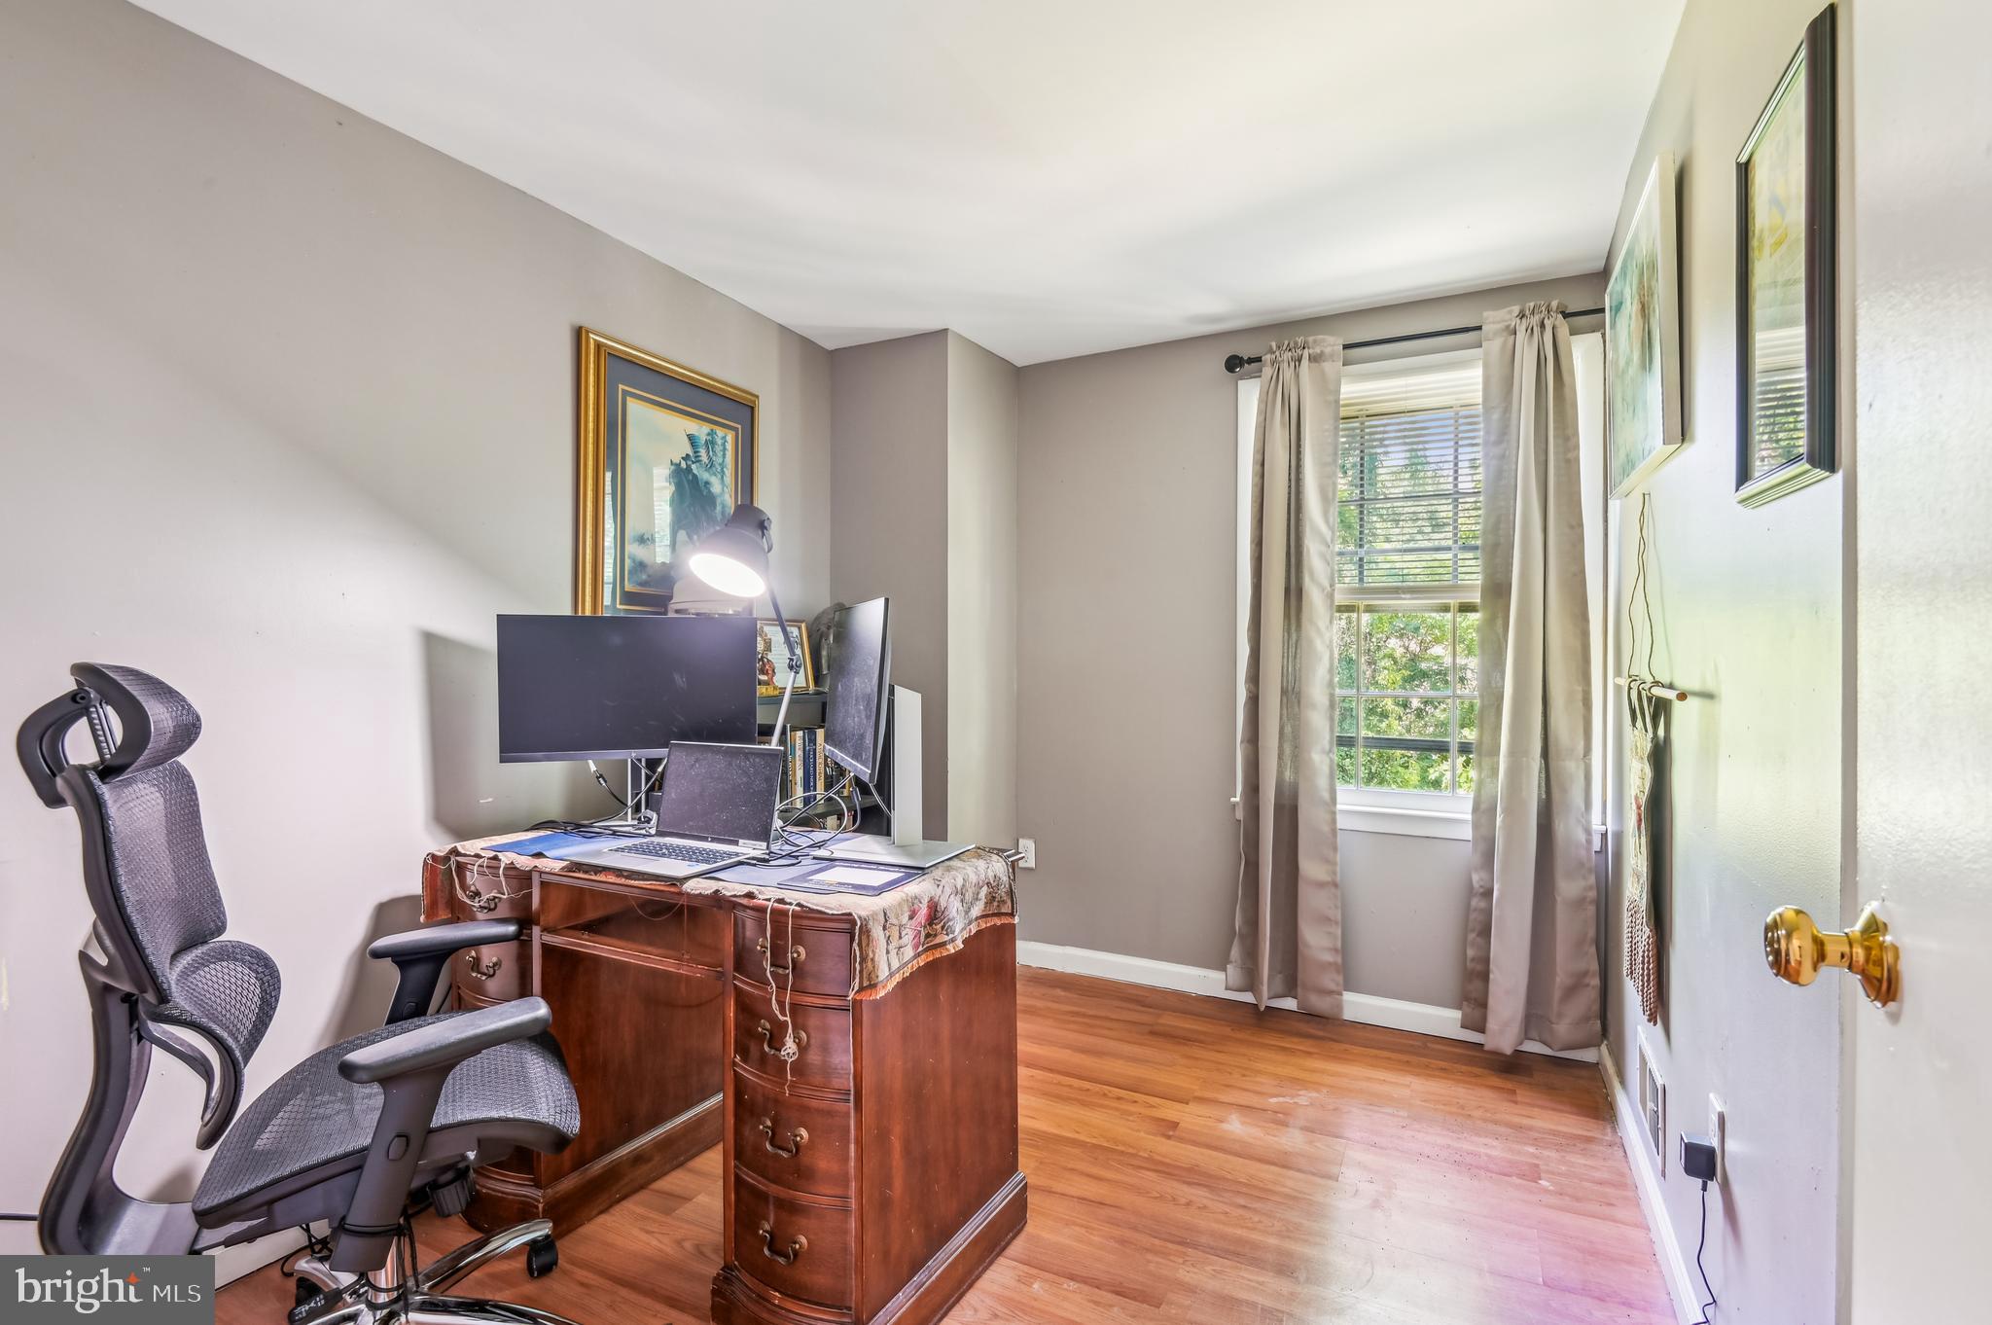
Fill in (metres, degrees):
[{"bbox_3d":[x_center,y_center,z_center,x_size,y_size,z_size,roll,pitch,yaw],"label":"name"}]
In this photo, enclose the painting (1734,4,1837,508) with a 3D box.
[{"bbox_3d":[0.947,-0.450,1.074,0.025,0.490,0.330,0,0,29],"label":"painting"}]

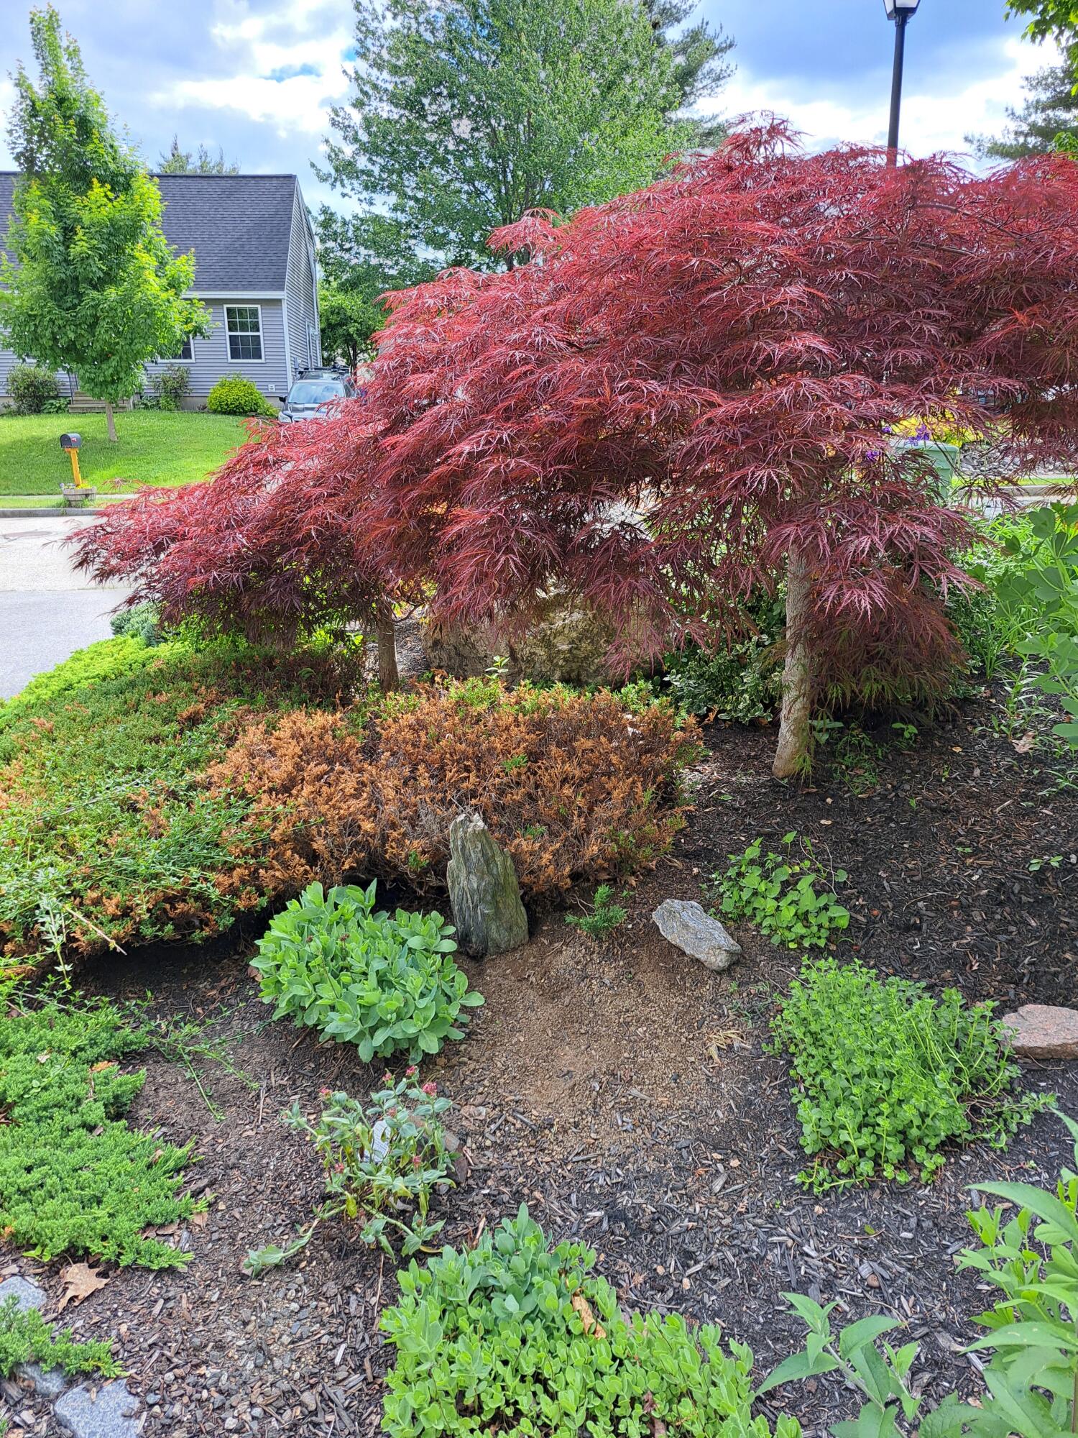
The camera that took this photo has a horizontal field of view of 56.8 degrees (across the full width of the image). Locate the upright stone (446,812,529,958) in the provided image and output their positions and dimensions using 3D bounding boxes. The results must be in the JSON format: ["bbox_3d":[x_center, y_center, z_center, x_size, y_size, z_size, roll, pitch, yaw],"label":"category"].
[{"bbox_3d":[-0.145,0.452,2.763,0.215,0.390,0.150,1,17,5],"label":"upright stone"}]

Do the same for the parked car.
[{"bbox_3d":[-5.635,-8.060,25.980,1.830,1.600,4.600,-1,17,-4],"label":"parked car"}]

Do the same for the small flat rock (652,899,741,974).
[{"bbox_3d":[0.448,0.605,2.829,0.130,0.095,0.270,-16,23,-43],"label":"small flat rock"}]

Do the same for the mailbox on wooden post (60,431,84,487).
[{"bbox_3d":[-7.748,-4.274,16.569,0.190,0.970,0.480,-1,17,-4],"label":"mailbox on wooden post"}]

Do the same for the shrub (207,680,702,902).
[{"bbox_3d":[-0.297,0.212,3.589,1.580,0.390,1.220,-1,17,-3],"label":"shrub"}]

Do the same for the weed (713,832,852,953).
[{"bbox_3d":[0.728,0.512,3.000,0.380,0.180,0.380,4,17,14],"label":"weed"}]

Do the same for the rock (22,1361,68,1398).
[{"bbox_3d":[-0.783,1.028,1.578,0.075,0.035,0.070,-9,19,-29],"label":"rock"}]

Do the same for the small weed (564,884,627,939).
[{"bbox_3d":[0.166,0.562,2.921,0.180,0.120,0.130,0,17,0],"label":"small weed"}]

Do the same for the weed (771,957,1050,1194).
[{"bbox_3d":[0.830,0.757,2.228,0.490,0.180,0.540,6,18,19],"label":"weed"}]

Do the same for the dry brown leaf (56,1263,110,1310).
[{"bbox_3d":[-0.795,0.983,1.737,0.080,0.030,0.095,-16,23,-43],"label":"dry brown leaf"}]

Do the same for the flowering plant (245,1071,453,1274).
[{"bbox_3d":[-0.358,0.837,1.907,0.360,0.210,0.320,-4,17,-14],"label":"flowering plant"}]

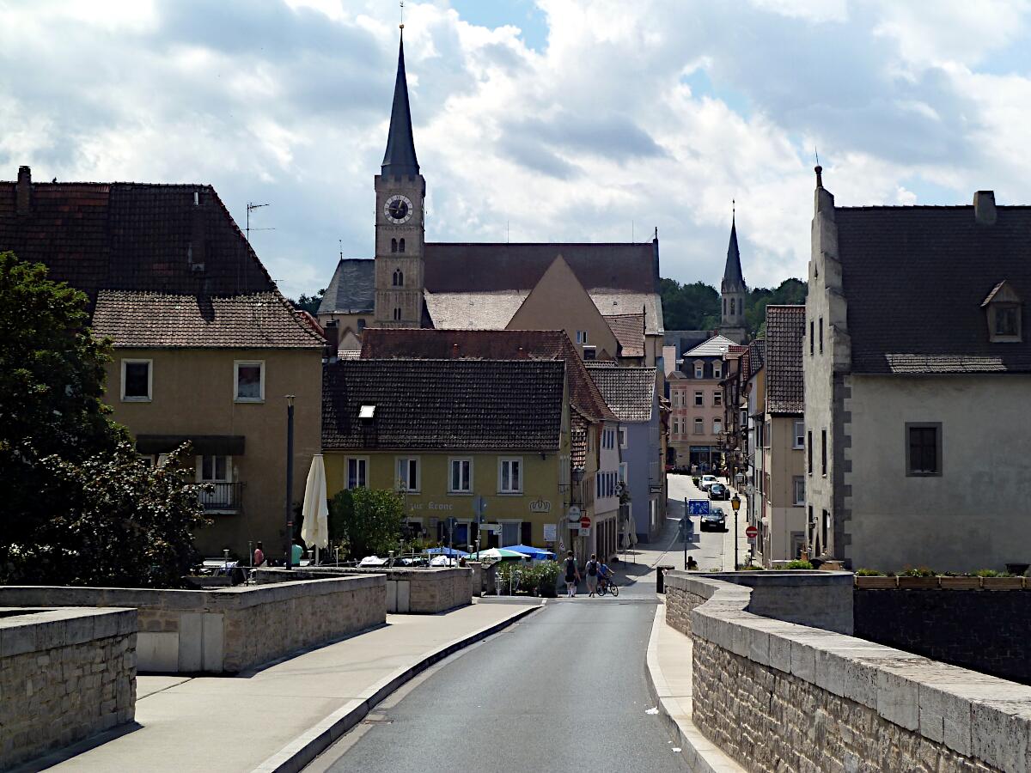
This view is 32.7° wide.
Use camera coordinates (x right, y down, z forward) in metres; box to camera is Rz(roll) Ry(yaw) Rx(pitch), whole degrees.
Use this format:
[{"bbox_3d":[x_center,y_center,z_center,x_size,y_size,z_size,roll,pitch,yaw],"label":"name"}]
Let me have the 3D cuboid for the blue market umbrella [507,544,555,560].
[{"bbox_3d":[0.482,7.642,72.966,2.400,2.150,2.400,0,-2,0],"label":"blue market umbrella"}]

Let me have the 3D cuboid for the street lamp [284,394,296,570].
[{"bbox_3d":[-6.904,3.412,53.899,0.380,6.300,0.380,0,-2,0],"label":"street lamp"}]

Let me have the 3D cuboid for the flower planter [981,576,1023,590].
[{"bbox_3d":[18.355,7.396,66.200,1.520,0.480,0.500,0,-2,0],"label":"flower planter"}]

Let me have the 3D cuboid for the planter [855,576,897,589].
[{"bbox_3d":[13.578,7.396,66.200,1.520,0.480,0.500,0,-2,0],"label":"planter"}]

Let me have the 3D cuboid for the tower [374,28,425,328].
[{"bbox_3d":[-13.097,-15.033,199.168,5.600,52.002,5.600,0,-2,0],"label":"tower"}]

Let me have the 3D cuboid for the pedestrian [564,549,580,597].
[{"bbox_3d":[2.129,7.158,67.000,0.550,1.770,0.420,0,-2,6],"label":"pedestrian"}]

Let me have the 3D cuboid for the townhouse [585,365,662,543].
[{"bbox_3d":[4.803,4.485,115.914,9.000,11.400,7.800,0,-2,7],"label":"townhouse"}]

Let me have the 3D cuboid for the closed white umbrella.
[{"bbox_3d":[-7.168,4.801,62.923,0.950,4.800,0.950,0,-2,0],"label":"closed white umbrella"}]

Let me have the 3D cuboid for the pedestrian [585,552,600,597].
[{"bbox_3d":[2.932,7.207,67.000,0.500,1.670,0.420,0,-2,6],"label":"pedestrian"}]

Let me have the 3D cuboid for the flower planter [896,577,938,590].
[{"bbox_3d":[16.279,7.929,70.991,1.660,0.550,0.500,0,-2,0],"label":"flower planter"}]

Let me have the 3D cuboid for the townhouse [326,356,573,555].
[{"bbox_3d":[-3.401,3.772,83.915,11.500,10.000,8.200,0,-2,0],"label":"townhouse"}]

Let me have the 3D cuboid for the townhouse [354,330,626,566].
[{"bbox_3d":[-1.195,3.212,97.452,13.800,12.900,10.000,0,-2,4],"label":"townhouse"}]

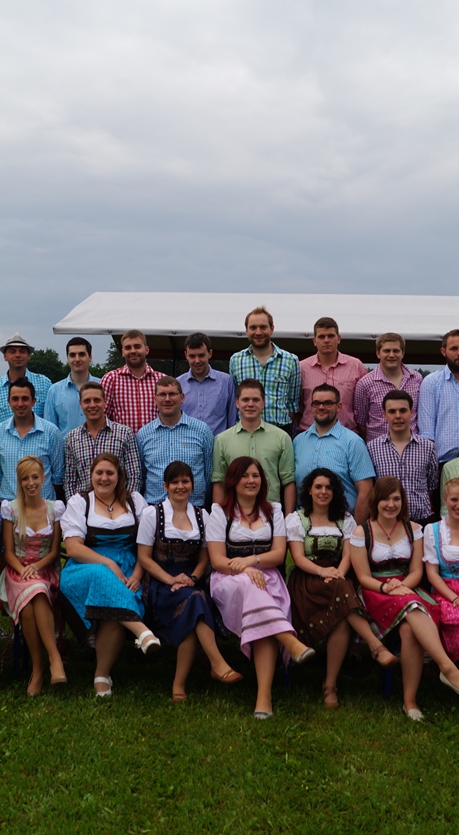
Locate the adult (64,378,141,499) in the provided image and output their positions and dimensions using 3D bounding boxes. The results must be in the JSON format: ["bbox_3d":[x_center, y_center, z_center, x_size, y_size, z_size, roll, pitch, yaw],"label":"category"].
[{"bbox_3d":[-0.830,0.670,6.150,0.520,1.810,0.340,1,1,0],"label":"adult"}]

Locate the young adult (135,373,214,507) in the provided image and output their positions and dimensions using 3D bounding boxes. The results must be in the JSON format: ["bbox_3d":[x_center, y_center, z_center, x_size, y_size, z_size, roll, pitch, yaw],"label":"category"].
[{"bbox_3d":[-0.356,0.658,6.080,0.510,1.844,0.330,1,0,0],"label":"young adult"}]

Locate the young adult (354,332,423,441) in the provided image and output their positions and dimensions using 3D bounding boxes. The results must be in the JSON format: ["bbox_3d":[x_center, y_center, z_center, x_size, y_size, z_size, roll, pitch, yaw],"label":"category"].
[{"bbox_3d":[1.068,0.319,6.280,0.500,1.760,0.340,1,1,6],"label":"young adult"}]

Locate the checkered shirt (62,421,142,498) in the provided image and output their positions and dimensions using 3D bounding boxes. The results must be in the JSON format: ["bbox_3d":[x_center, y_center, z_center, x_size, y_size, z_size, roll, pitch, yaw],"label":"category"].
[{"bbox_3d":[-0.854,0.307,6.304,0.540,0.600,0.300,1,1,6],"label":"checkered shirt"}]

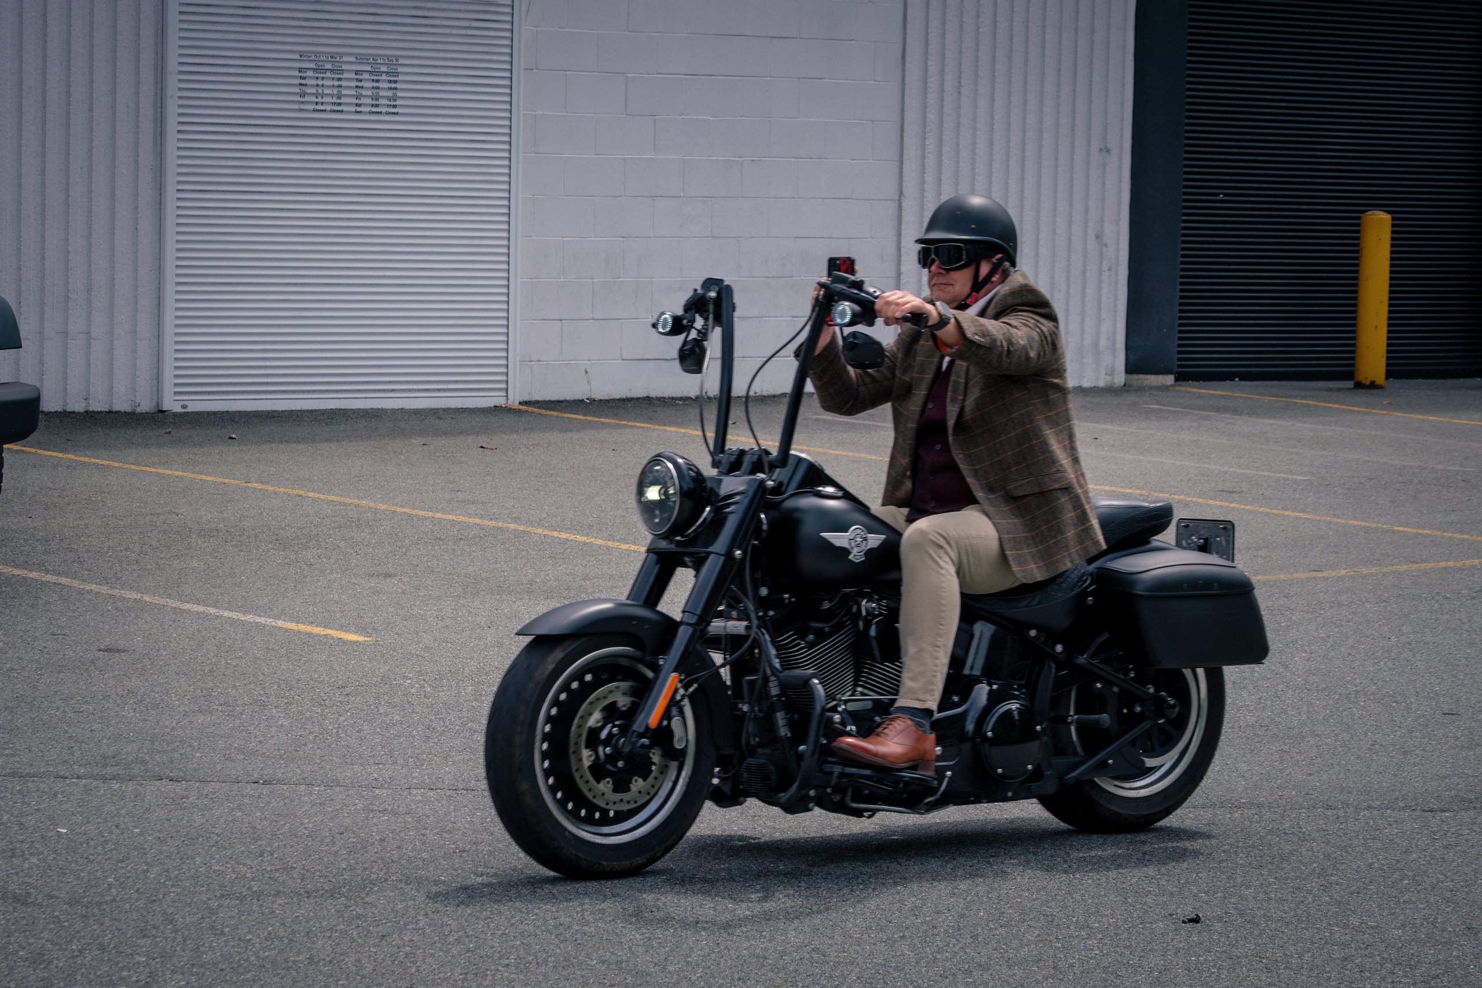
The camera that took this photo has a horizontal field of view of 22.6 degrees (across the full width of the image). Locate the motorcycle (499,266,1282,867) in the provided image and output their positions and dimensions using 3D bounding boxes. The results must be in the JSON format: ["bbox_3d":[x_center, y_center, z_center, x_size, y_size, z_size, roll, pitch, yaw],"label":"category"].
[{"bbox_3d":[0.361,0.179,9.483,2.320,1.481,0.916,-2,2,-33],"label":"motorcycle"}]

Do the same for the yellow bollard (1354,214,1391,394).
[{"bbox_3d":[3.611,-1.109,21.160,0.170,1.008,0.170,1,5,0],"label":"yellow bollard"}]

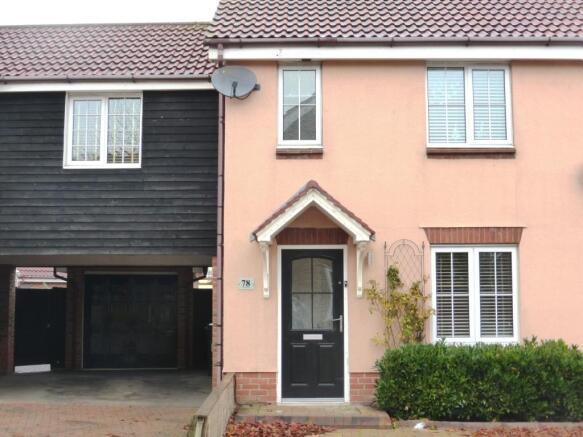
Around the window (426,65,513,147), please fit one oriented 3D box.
[{"bbox_3d":[2.449,-1.553,10.709,1.183,1.177,0.100,0,-5,0],"label":"window"}]

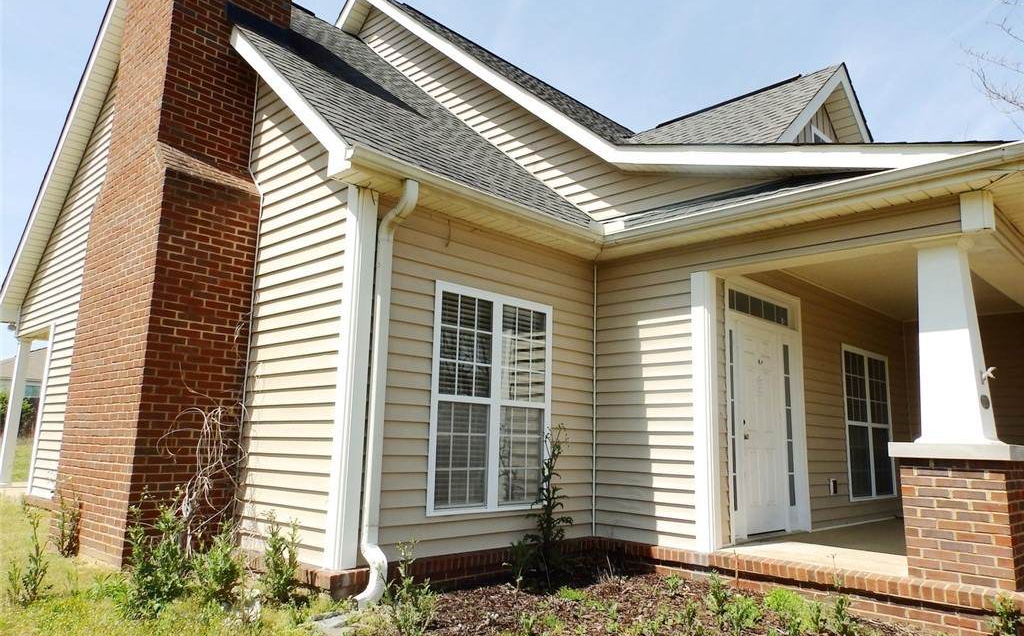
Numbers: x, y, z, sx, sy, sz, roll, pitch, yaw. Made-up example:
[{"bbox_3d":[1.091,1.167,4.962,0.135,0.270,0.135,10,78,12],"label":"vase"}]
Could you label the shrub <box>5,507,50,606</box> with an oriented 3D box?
[{"bbox_3d":[-3.094,1.518,4.178,0.245,0.588,0.238,1,-11,0],"label":"shrub"}]

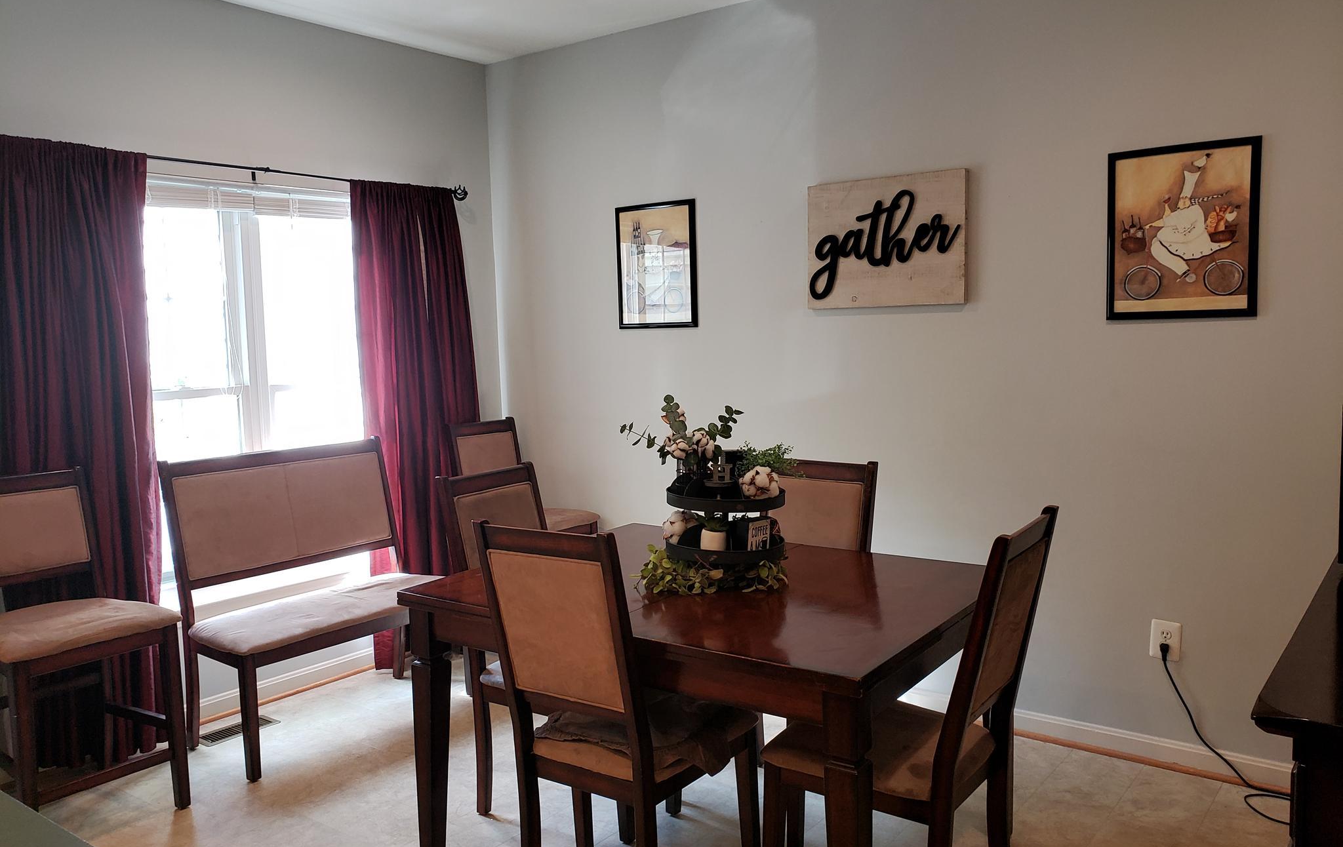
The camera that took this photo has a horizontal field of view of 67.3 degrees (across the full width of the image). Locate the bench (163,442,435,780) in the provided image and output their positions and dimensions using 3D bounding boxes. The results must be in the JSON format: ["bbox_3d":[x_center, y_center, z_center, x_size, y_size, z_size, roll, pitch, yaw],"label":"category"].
[{"bbox_3d":[-1.328,0.625,3.867,0.602,1.033,0.973,4,8,41],"label":"bench"}]

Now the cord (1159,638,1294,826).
[{"bbox_3d":[1.689,0.932,3.088,0.411,0.431,0.221,3,7,37],"label":"cord"}]

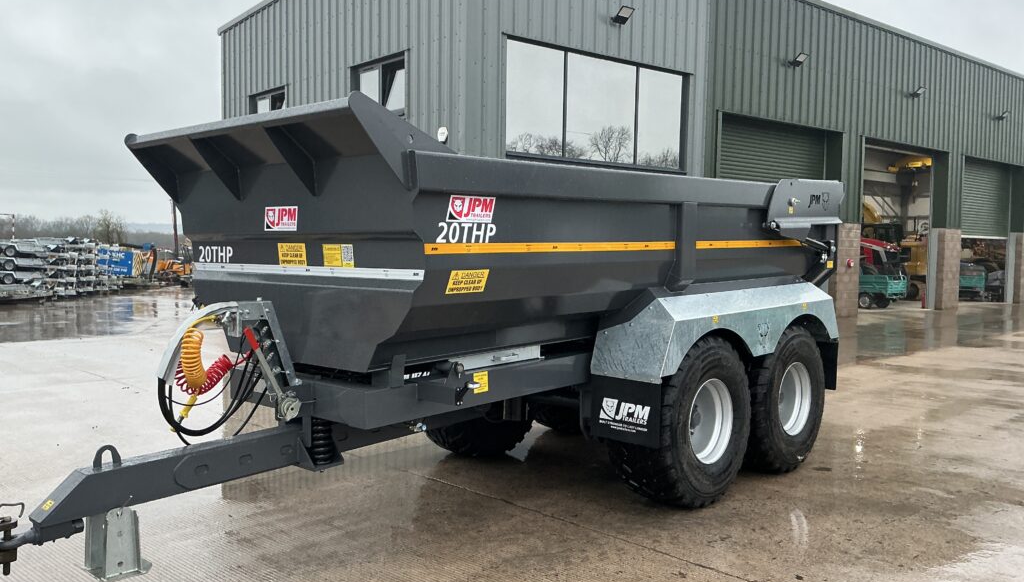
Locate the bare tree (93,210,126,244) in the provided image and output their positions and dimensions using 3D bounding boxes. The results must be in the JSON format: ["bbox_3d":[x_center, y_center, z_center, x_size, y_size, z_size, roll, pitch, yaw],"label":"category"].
[{"bbox_3d":[-43.734,-6.302,90.000,3.800,5.200,3.600,-1,4,-26],"label":"bare tree"}]

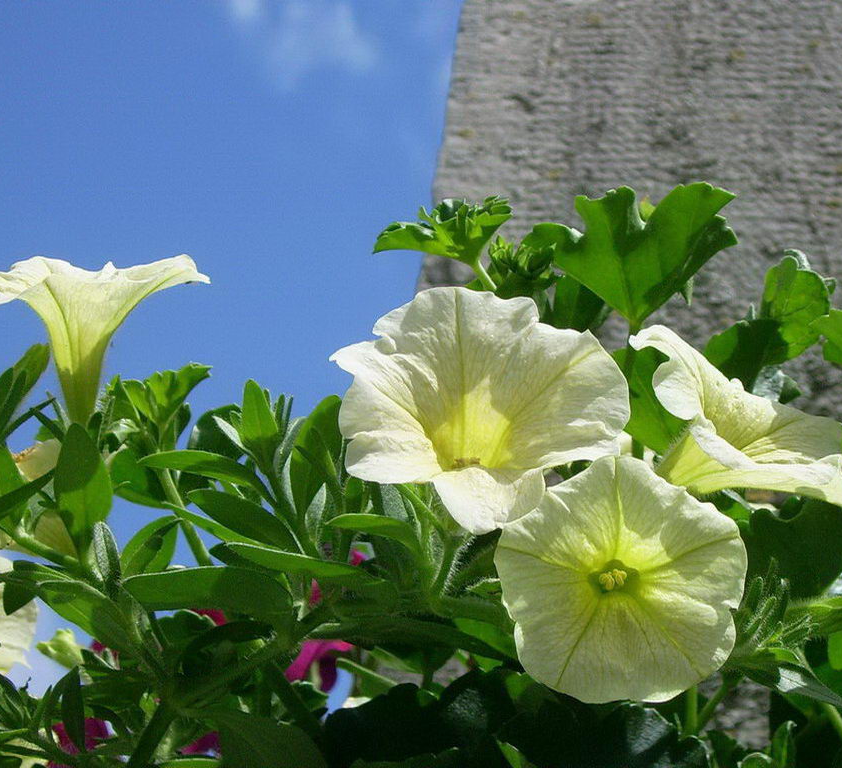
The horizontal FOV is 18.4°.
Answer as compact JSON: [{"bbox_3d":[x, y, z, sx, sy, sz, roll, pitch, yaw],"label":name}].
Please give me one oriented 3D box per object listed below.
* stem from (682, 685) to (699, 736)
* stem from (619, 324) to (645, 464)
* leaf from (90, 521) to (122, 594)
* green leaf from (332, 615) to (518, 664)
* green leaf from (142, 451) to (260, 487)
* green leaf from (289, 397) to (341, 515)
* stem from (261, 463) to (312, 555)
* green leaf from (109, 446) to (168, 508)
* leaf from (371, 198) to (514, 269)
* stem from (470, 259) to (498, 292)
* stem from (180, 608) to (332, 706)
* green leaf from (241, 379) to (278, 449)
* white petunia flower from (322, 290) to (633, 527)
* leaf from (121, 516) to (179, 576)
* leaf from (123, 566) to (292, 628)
[{"bbox_3d":[0.076,0.092,0.735,0.004,0.016,0.004,2,-6,0],"label":"stem"},{"bbox_3d":[0.059,0.002,0.730,0.004,0.040,0.004,0,-12,0],"label":"stem"},{"bbox_3d":[-0.082,0.045,0.680,0.007,0.020,0.006,-9,0,17],"label":"leaf"},{"bbox_3d":[0.001,0.066,0.670,0.049,0.009,0.016,12,-20,0],"label":"green leaf"},{"bbox_3d":[-0.056,0.023,0.670,0.036,0.008,0.014,13,-34,-12],"label":"green leaf"},{"bbox_3d":[-0.028,0.019,0.695,0.013,0.032,0.009,11,-3,17],"label":"green leaf"},{"bbox_3d":[-0.036,0.033,0.690,0.004,0.026,0.004,-26,-6,3],"label":"stem"},{"bbox_3d":[-0.079,0.026,0.725,0.018,0.018,0.006,4,-15,7],"label":"green leaf"},{"bbox_3d":[0.006,-0.042,0.720,0.038,0.018,0.024,-4,-21,18],"label":"leaf"},{"bbox_3d":[0.017,-0.030,0.720,0.003,0.012,0.003,-40,-3,0],"label":"stem"},{"bbox_3d":[-0.043,0.071,0.675,0.045,0.006,0.006,-32,0,-3],"label":"stem"},{"bbox_3d":[-0.043,0.008,0.700,0.011,0.018,0.005,-2,-15,-3],"label":"green leaf"},{"bbox_3d":[0.016,0.009,0.697,0.077,0.063,0.045,3,-30,-2],"label":"white petunia flower"},{"bbox_3d":[-0.072,0.043,0.690,0.025,0.007,0.013,-47,-46,12],"label":"leaf"},{"bbox_3d":[-0.056,0.056,0.680,0.045,0.008,0.015,7,-45,-7],"label":"leaf"}]

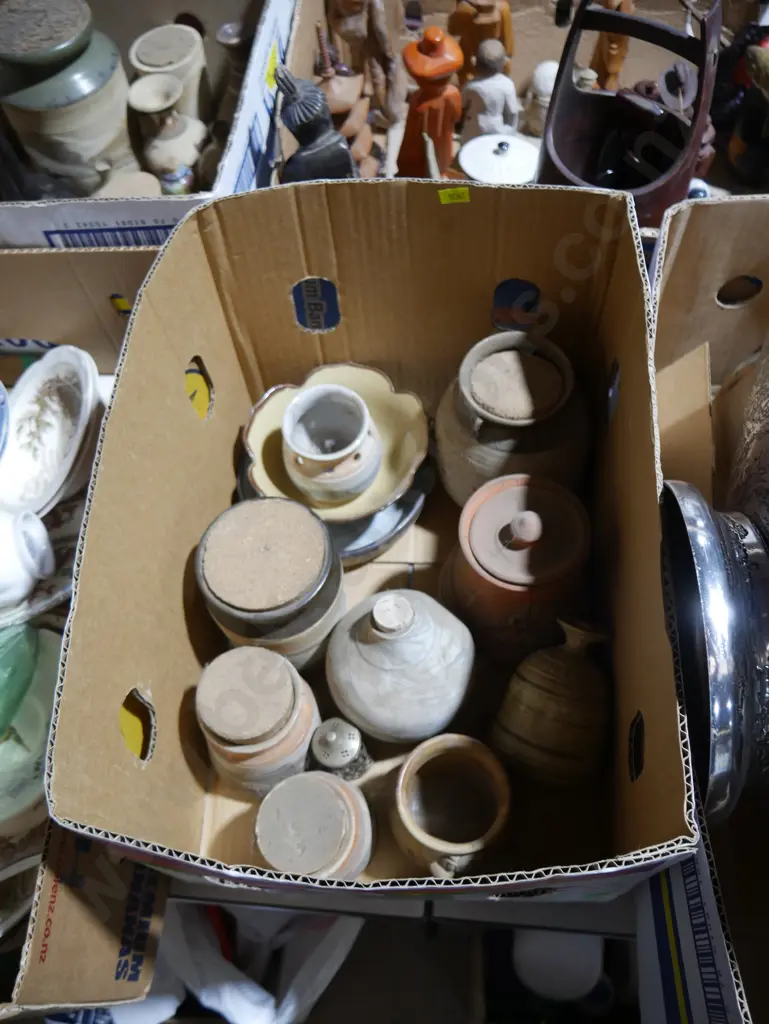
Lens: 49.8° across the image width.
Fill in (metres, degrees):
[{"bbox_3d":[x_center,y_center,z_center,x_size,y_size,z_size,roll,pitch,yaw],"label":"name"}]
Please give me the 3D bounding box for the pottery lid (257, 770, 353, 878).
[{"bbox_3d":[-0.061,0.240,0.637,0.073,0.018,0.073,-2,62,3],"label":"pottery lid"}]

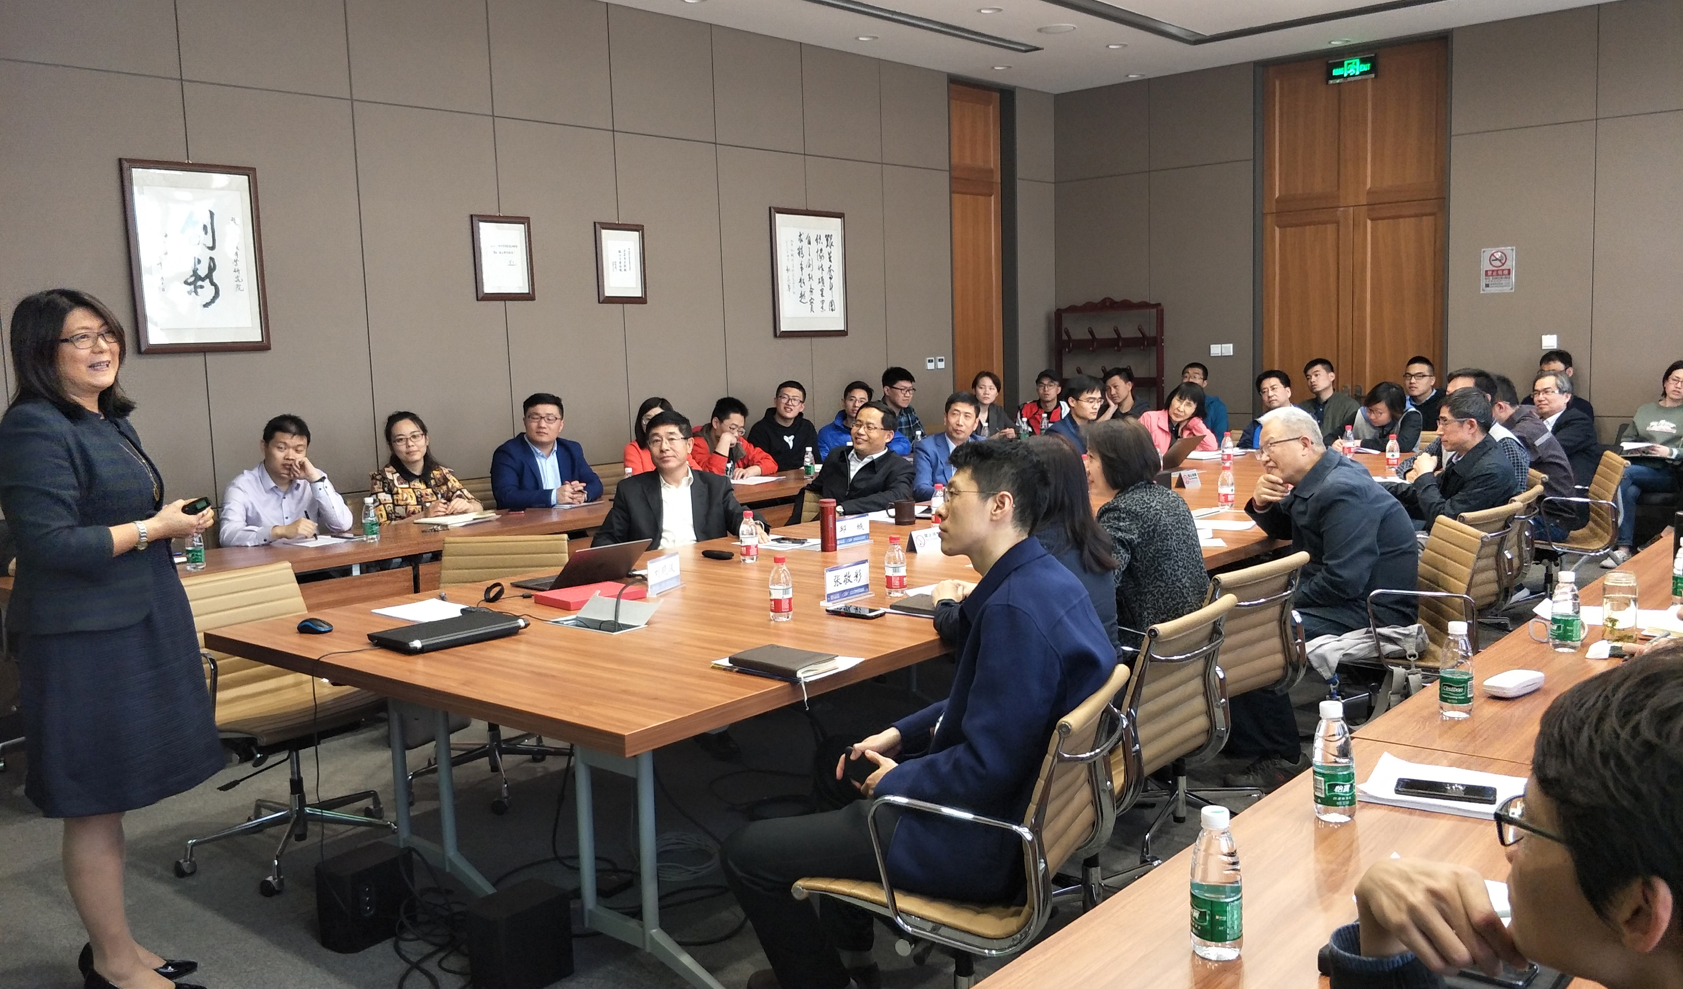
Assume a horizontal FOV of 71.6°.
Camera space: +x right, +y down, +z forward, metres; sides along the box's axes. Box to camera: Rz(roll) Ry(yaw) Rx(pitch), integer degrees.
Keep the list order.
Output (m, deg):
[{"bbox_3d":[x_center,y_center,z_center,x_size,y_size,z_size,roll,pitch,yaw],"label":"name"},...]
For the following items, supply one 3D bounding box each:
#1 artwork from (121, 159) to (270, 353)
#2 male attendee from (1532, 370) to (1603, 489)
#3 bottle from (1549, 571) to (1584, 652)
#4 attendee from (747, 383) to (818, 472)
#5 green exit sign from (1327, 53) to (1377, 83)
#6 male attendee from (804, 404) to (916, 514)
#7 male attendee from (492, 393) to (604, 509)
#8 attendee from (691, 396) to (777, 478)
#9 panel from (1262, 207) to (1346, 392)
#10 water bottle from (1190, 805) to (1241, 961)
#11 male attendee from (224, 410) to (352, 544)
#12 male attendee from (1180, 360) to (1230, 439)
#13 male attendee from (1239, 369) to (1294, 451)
[{"bbox_3d":[-2.739,-1.004,4.950,0.030,0.780,0.510,5,10,45],"label":"artwork"},{"bbox_3d":[3.590,0.011,5.939,0.800,1.260,0.560,0,6,13],"label":"male attendee"},{"bbox_3d":[1.654,0.263,2.656,0.063,0.173,0.063,4,8,41],"label":"bottle"},{"bbox_3d":[-0.245,-0.033,6.921,0.520,1.270,0.750,-4,7,-22],"label":"attendee"},{"bbox_3d":[3.659,-3.055,8.369,0.335,0.148,0.040,3,8,36],"label":"green exit sign"},{"bbox_3d":[0.121,0.167,5.445,0.530,1.200,0.780,-3,6,-8],"label":"male attendee"},{"bbox_3d":[-1.375,0.188,5.513,0.540,1.310,0.750,-6,8,-30],"label":"male attendee"},{"bbox_3d":[-0.595,0.103,6.211,0.540,1.250,0.750,-8,9,-38],"label":"attendee"},{"bbox_3d":[3.533,-0.981,8.895,0.610,2.330,0.050,3,8,37],"label":"panel"},{"bbox_3d":[0.457,0.468,1.417,0.062,0.182,0.062,5,10,45],"label":"water bottle"},{"bbox_3d":[-2.288,0.306,4.828,0.560,1.260,0.760,-6,7,-28],"label":"male attendee"},{"bbox_3d":[2.486,-0.328,8.426,0.520,1.230,0.780,3,8,38],"label":"male attendee"},{"bbox_3d":[2.753,-0.188,7.503,0.750,1.230,0.520,-8,9,-42],"label":"male attendee"}]

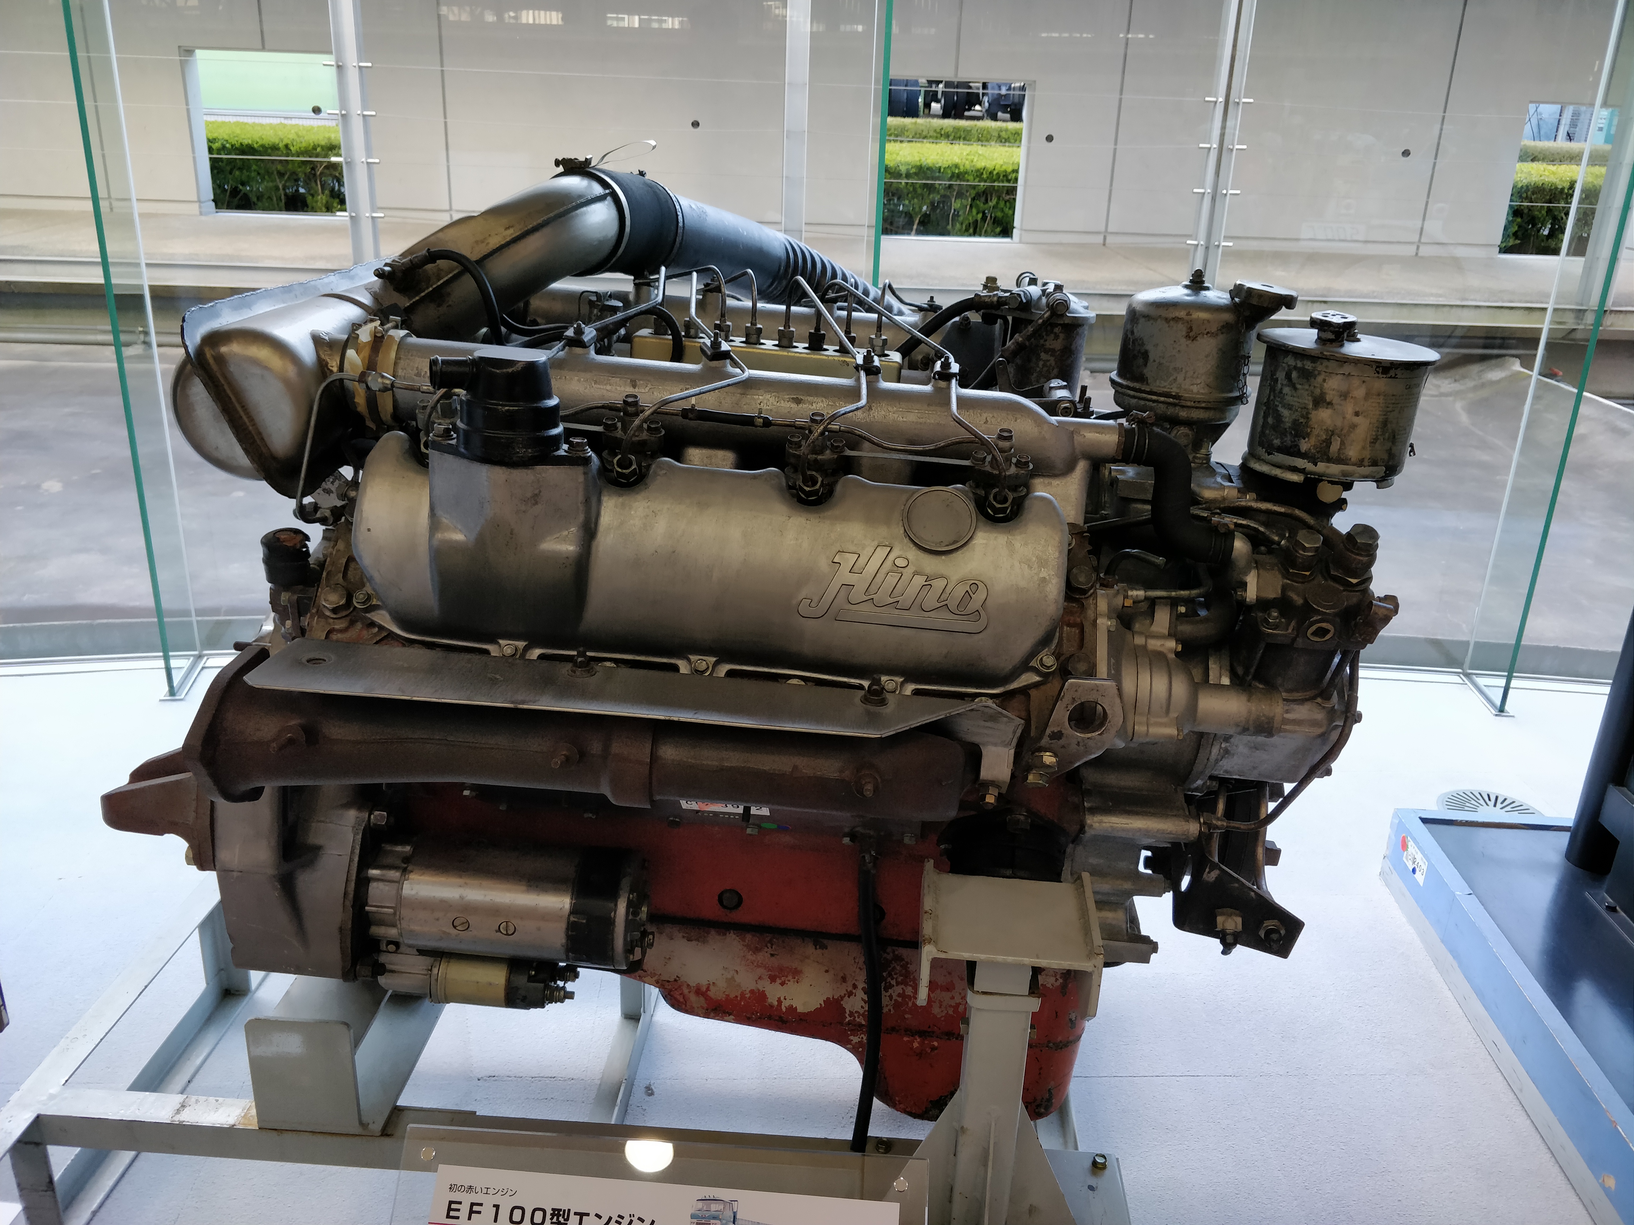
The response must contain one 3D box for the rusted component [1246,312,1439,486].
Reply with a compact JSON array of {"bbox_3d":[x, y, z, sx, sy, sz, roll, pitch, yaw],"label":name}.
[{"bbox_3d":[0.525,-0.221,1.145,0.170,0.165,0.170,5,18,0],"label":"rusted component"}]

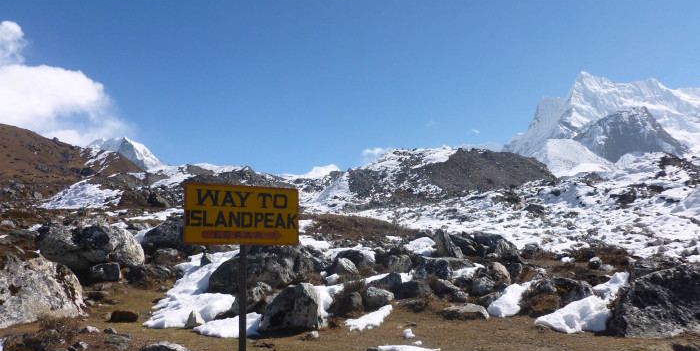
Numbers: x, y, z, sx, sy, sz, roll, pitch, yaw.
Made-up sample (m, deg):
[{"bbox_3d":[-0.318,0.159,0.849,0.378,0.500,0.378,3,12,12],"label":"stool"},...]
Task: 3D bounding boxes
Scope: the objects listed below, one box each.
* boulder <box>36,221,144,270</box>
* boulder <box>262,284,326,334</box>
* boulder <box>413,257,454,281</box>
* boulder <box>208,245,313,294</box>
[{"bbox_3d":[-5.650,1.510,12.500,2.129,1.084,1.600,2,-4,-24],"label":"boulder"},{"bbox_3d":[-0.752,1.770,7.600,0.838,0.623,0.650,0,-4,-6],"label":"boulder"},{"bbox_3d":[1.611,1.820,11.000,0.791,0.454,0.600,-1,-4,8],"label":"boulder"},{"bbox_3d":[-1.547,1.681,10.300,1.869,0.831,1.300,1,-4,-8],"label":"boulder"}]

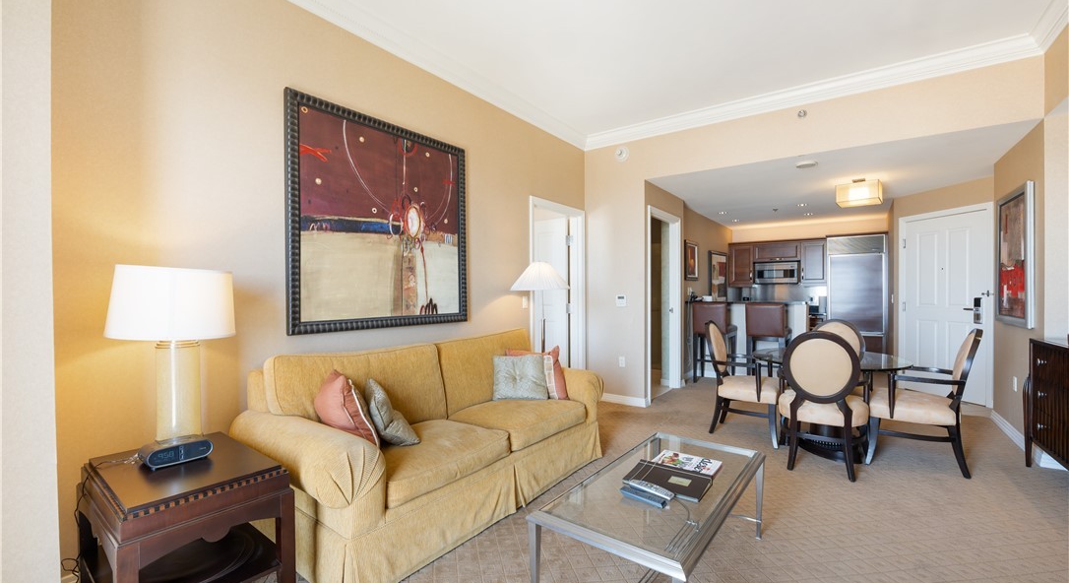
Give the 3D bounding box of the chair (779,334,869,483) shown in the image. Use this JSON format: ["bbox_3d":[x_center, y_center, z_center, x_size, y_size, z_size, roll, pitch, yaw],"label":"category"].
[{"bbox_3d":[2.075,0.765,3.045,0.560,0.980,0.660,0,0,32],"label":"chair"}]

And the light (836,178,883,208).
[{"bbox_3d":[3.588,-1.100,4.590,0.380,0.250,0.400,0,0,44],"label":"light"}]

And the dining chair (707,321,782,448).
[{"bbox_3d":[1.800,0.745,3.565,0.610,0.960,0.570,0,0,38],"label":"dining chair"}]

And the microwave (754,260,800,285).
[{"bbox_3d":[4.263,-0.319,7.303,0.620,0.370,0.370,0,0,35],"label":"microwave"}]

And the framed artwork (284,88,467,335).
[{"bbox_3d":[-0.965,-0.441,2.800,0.050,1.350,1.320,0,0,38],"label":"framed artwork"}]

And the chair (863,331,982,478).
[{"bbox_3d":[2.795,0.765,3.058,0.660,0.980,0.560,0,0,32],"label":"chair"}]

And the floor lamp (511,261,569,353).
[{"bbox_3d":[0.060,0.477,3.620,0.510,1.495,0.510,0,0,0],"label":"floor lamp"}]

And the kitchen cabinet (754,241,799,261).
[{"bbox_3d":[4.633,-0.755,7.900,0.755,0.373,0.340,0,0,37],"label":"kitchen cabinet"}]

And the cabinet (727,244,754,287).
[{"bbox_3d":[4.149,-0.521,8.263,0.455,0.837,0.340,0,0,37],"label":"cabinet"}]

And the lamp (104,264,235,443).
[{"bbox_3d":[-1.515,0.285,1.765,0.410,0.775,0.410,0,0,40],"label":"lamp"}]

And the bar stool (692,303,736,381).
[{"bbox_3d":[2.420,0.690,5.570,0.440,1.060,0.510,0,0,35],"label":"bar stool"}]

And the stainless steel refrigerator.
[{"bbox_3d":[5.134,0.190,6.635,0.750,2.130,0.620,0,0,35],"label":"stainless steel refrigerator"}]

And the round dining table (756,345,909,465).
[{"bbox_3d":[2.357,0.892,3.360,1.050,0.725,1.050,0,0,35],"label":"round dining table"}]

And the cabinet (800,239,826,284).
[{"bbox_3d":[5.086,-0.538,7.561,0.376,0.805,0.340,0,0,37],"label":"cabinet"}]

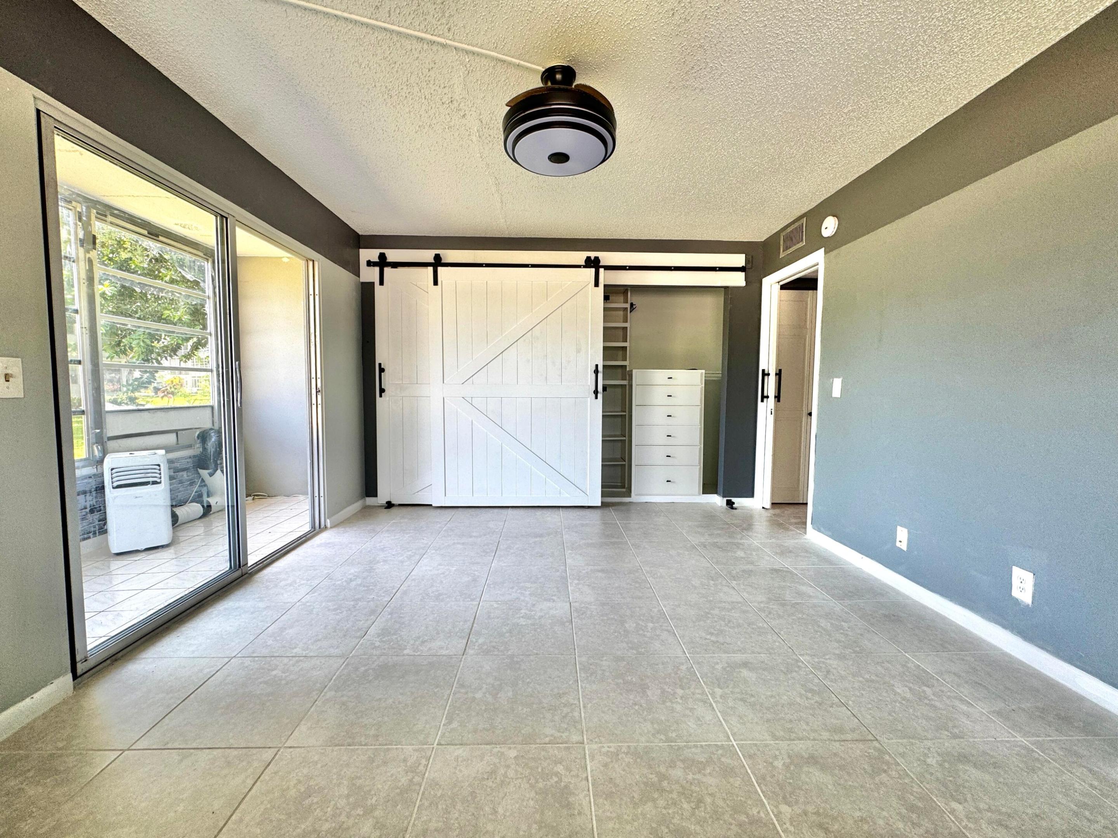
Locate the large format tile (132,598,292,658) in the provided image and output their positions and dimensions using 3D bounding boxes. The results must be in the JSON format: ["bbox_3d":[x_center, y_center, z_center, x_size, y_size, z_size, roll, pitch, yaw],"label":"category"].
[{"bbox_3d":[-1.526,0.940,2.030,0.440,0.010,0.454,0,4,-1],"label":"large format tile"}]

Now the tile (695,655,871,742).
[{"bbox_3d":[0.764,0.997,1.637,0.455,0.015,0.460,0,4,-1],"label":"tile"}]

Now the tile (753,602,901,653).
[{"bbox_3d":[1.208,0.962,2.097,0.454,0.010,0.454,0,4,-1],"label":"tile"}]

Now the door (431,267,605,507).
[{"bbox_3d":[-0.367,-0.257,3.979,1.501,2.075,0.040,0,4,-1],"label":"door"}]

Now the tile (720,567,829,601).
[{"bbox_3d":[1.200,0.938,2.579,0.455,0.015,0.460,0,4,-1],"label":"tile"}]

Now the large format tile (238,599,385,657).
[{"bbox_3d":[-1.083,0.950,2.055,0.455,0.015,0.460,0,4,-1],"label":"large format tile"}]

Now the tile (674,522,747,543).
[{"bbox_3d":[1.176,0.874,3.509,0.455,0.015,0.460,0,4,-1],"label":"tile"}]

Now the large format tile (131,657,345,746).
[{"bbox_3d":[-1.071,0.982,1.590,0.455,0.015,0.460,0,4,-1],"label":"large format tile"}]

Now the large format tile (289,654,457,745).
[{"bbox_3d":[-0.609,0.982,1.599,0.455,0.010,0.455,0,4,-1],"label":"large format tile"}]

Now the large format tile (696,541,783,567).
[{"bbox_3d":[1.187,0.895,3.008,0.454,0.010,0.454,0,4,-1],"label":"large format tile"}]

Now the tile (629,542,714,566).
[{"bbox_3d":[0.727,0.896,3.001,0.455,0.010,0.455,0,4,-1],"label":"tile"}]

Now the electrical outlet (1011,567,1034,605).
[{"bbox_3d":[1.879,0.676,1.833,0.010,0.122,0.077,0,4,-1],"label":"electrical outlet"}]

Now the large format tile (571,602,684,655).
[{"bbox_3d":[0.294,0.962,2.091,0.455,0.015,0.460,0,4,-1],"label":"large format tile"}]

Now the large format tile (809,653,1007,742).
[{"bbox_3d":[1.223,1.001,1.649,0.455,0.015,0.460,0,4,-1],"label":"large format tile"}]

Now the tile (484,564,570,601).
[{"bbox_3d":[-0.173,0.917,2.519,0.454,0.010,0.454,0,4,-1],"label":"tile"}]

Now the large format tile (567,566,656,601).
[{"bbox_3d":[0.282,0.925,2.534,0.455,0.010,0.455,0,4,-1],"label":"large format tile"}]

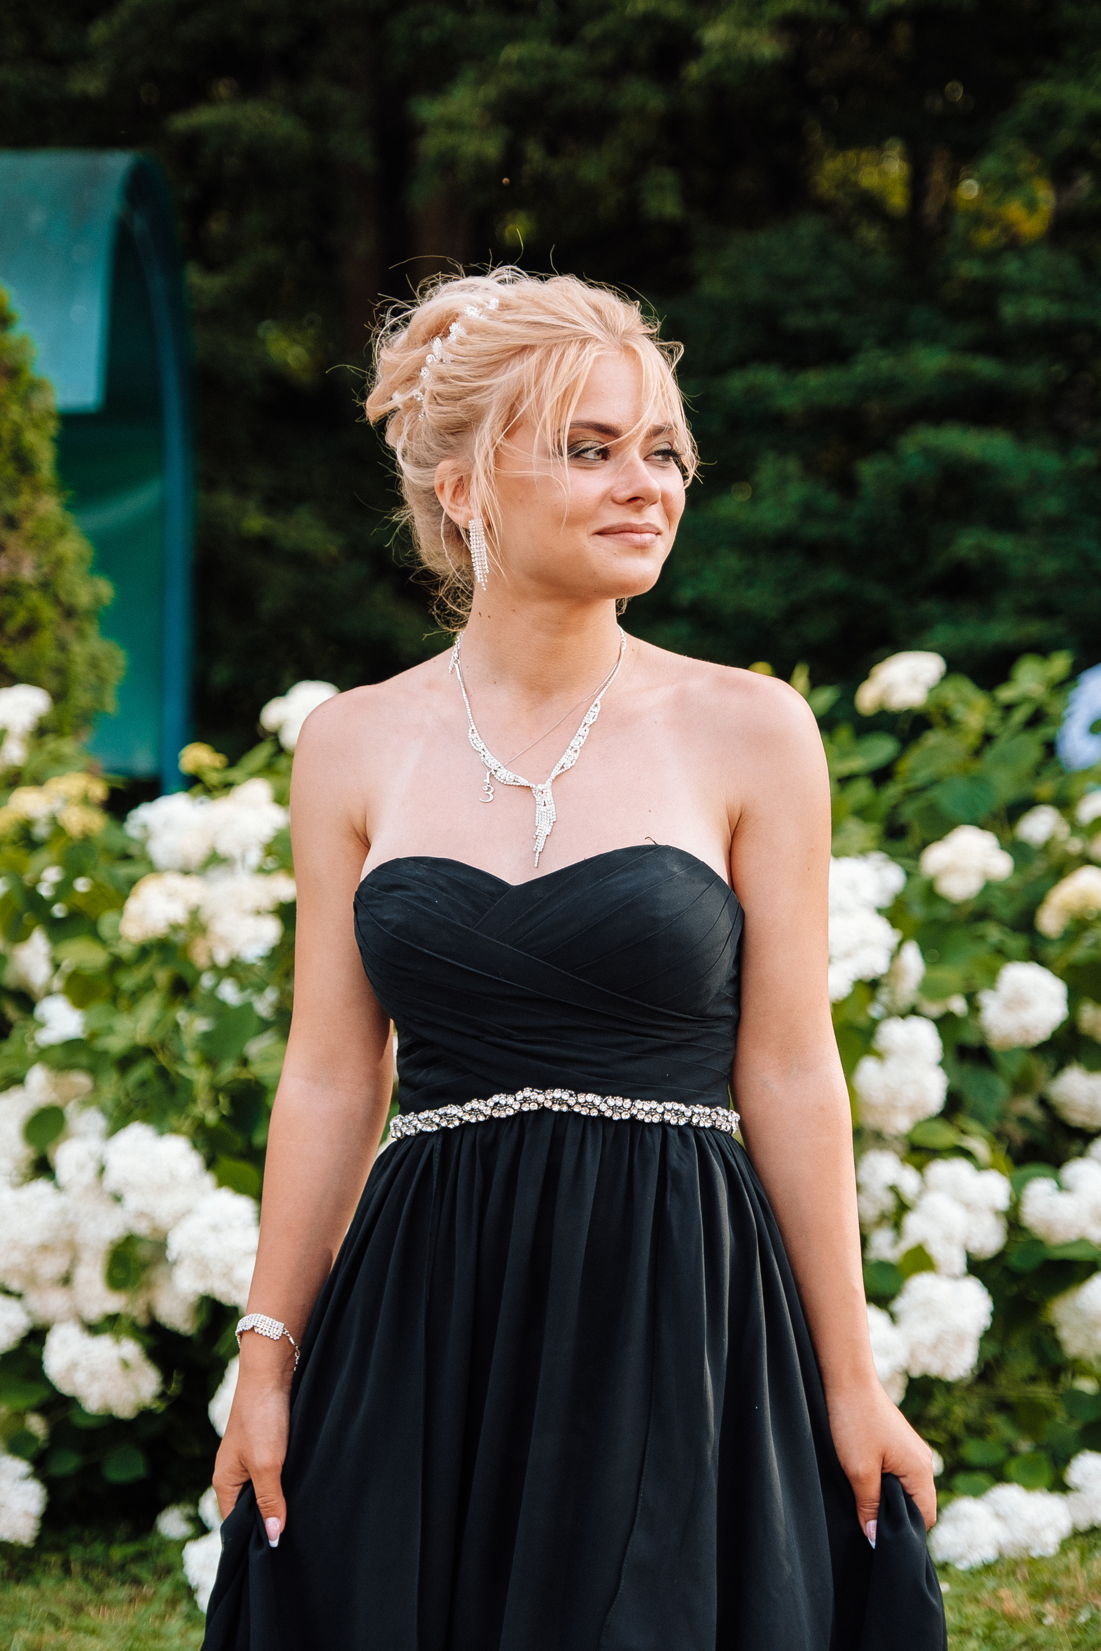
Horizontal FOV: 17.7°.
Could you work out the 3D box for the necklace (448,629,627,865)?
[{"bbox_3d":[-0.009,-0.062,2.660,0.135,0.183,0.125,0,2,10],"label":"necklace"}]

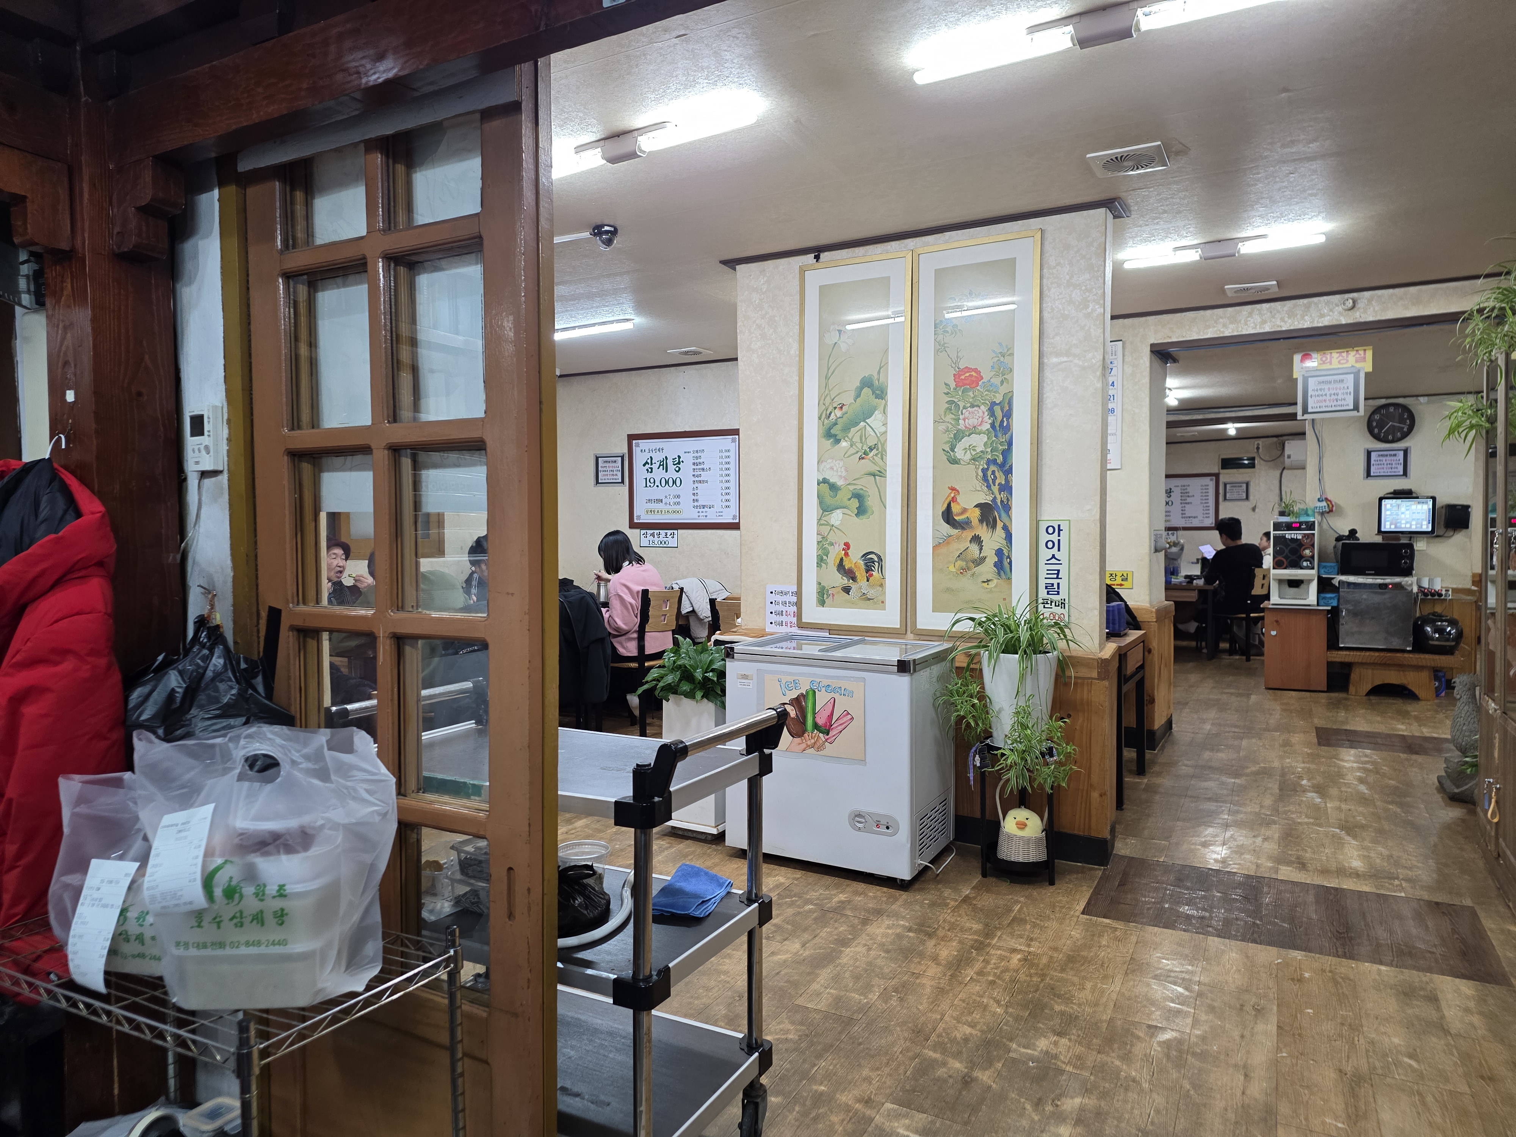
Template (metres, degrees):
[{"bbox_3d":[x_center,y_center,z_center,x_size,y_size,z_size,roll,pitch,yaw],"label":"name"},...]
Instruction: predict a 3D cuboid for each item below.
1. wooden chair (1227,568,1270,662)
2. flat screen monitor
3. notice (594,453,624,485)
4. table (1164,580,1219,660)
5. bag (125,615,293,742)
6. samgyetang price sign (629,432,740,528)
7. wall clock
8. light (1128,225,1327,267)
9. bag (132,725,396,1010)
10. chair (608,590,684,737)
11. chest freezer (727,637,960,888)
[{"bbox_3d":[4.740,0.428,9.906,0.420,0.896,0.470,-2,3,-34],"label":"wooden chair"},{"bbox_3d":[5.039,-0.411,7.817,0.368,0.297,0.065,1,3,29],"label":"flat screen monitor"},{"bbox_3d":[-1.192,-0.790,8.096,0.315,0.262,0.022,2,3,30],"label":"notice"},{"bbox_3d":[4.355,0.491,10.368,0.720,0.725,1.200,2,3,30],"label":"table"},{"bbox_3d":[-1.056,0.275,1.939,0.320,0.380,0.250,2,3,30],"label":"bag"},{"bbox_3d":[-0.564,-0.675,7.730,1.078,0.750,0.030,2,3,30],"label":"samgyetang price sign"},{"bbox_3d":[4.804,-1.112,7.643,0.310,0.310,0.045,1,2,28],"label":"wall clock"},{"bbox_3d":[1.934,-1.331,4.208,0.770,0.100,0.120,1,2,28],"label":"light"},{"bbox_3d":[-0.655,0.381,1.355,0.290,0.327,0.175,0,2,-2],"label":"bag"},{"bbox_3d":[-0.786,0.546,6.080,0.490,0.890,0.430,1,2,28],"label":"chair"},{"bbox_3d":[0.313,0.676,3.755,0.722,0.772,0.480,1,2,29],"label":"chest freezer"}]

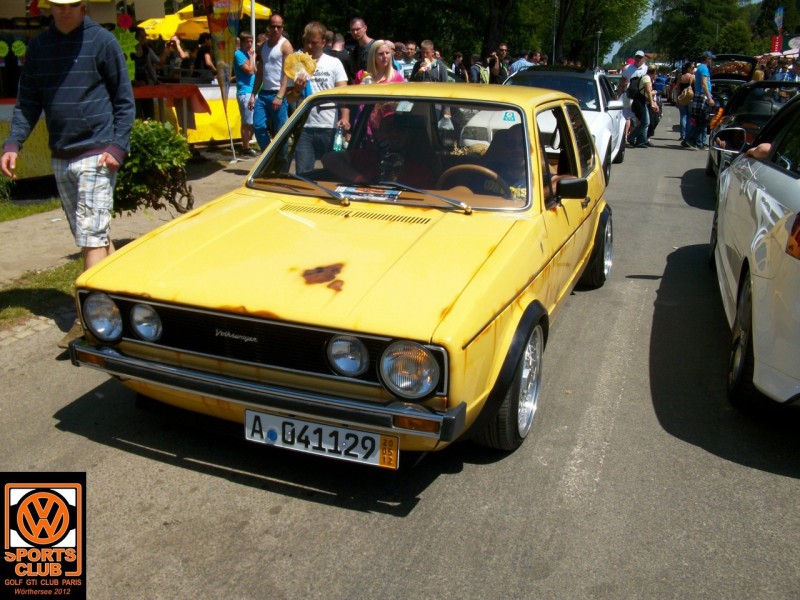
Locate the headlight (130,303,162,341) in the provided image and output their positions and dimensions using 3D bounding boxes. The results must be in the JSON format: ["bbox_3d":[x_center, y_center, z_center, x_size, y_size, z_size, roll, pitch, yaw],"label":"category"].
[{"bbox_3d":[-0.838,0.071,2.641,0.142,0.142,0.070,8,18,20],"label":"headlight"}]

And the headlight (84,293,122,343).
[{"bbox_3d":[-0.997,0.055,2.686,0.180,0.180,0.075,8,18,20],"label":"headlight"}]

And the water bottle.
[{"bbox_3d":[-0.511,-1.362,6.600,0.070,0.230,0.070,7,17,0],"label":"water bottle"}]

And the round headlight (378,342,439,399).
[{"bbox_3d":[0.036,0.201,2.337,0.180,0.180,0.070,8,18,20],"label":"round headlight"}]

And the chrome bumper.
[{"bbox_3d":[-0.481,0.265,2.528,1.430,0.105,0.170,8,18,20],"label":"chrome bumper"}]

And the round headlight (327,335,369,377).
[{"bbox_3d":[-0.149,0.165,2.388,0.142,0.142,0.070,8,18,20],"label":"round headlight"}]

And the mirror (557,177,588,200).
[{"bbox_3d":[0.697,-0.446,3.163,0.135,0.088,0.070,8,18,20],"label":"mirror"}]

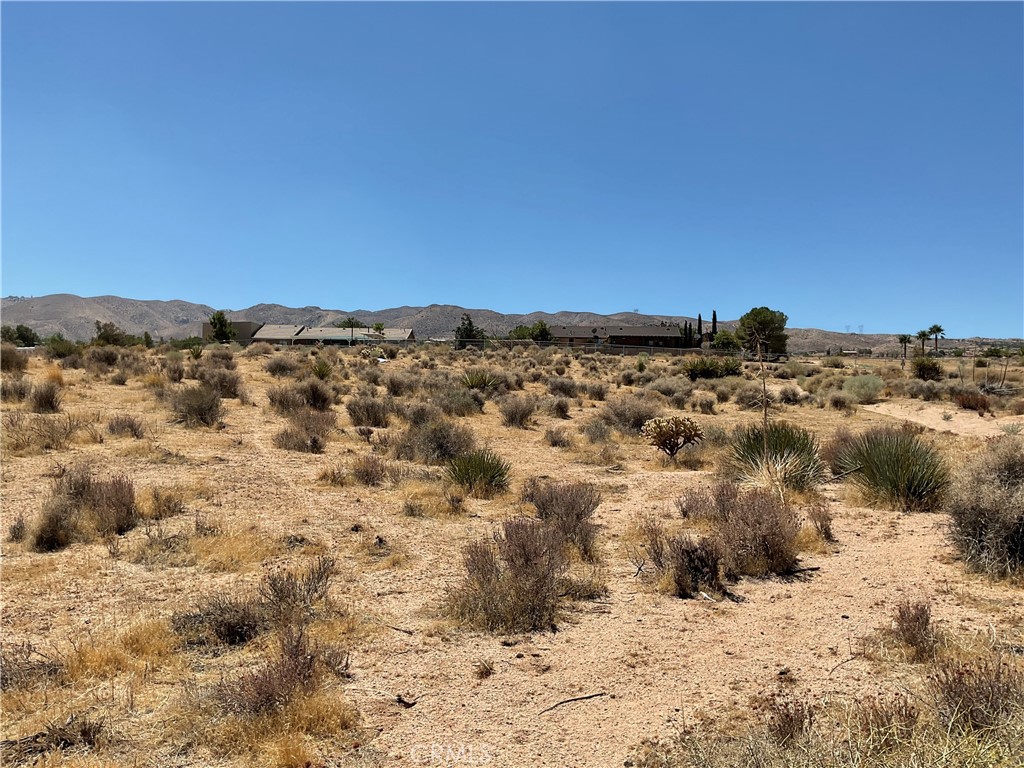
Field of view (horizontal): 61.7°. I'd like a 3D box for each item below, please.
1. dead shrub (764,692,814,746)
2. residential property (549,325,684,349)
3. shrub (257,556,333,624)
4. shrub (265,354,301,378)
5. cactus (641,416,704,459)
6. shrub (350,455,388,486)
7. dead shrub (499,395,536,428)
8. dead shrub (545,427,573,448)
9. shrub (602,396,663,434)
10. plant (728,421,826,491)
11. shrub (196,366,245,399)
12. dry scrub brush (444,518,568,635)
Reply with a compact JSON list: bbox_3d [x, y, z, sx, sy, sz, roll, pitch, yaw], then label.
[{"bbox_3d":[1.083,1.297,3.341,0.185,0.194,0.172,1,3,18],"label":"dead shrub"},{"bbox_3d":[19.554,-8.518,162.000,24.800,4.144,12.000,0,3,7],"label":"residential property"},{"bbox_3d":[-1.243,1.191,4.991,0.438,0.352,0.351,-1,3,-14],"label":"shrub"},{"bbox_3d":[-8.293,-0.674,31.154,1.301,0.788,1.171,-1,3,-15],"label":"shrub"},{"bbox_3d":[2.200,0.732,11.776,0.875,0.573,0.787,1,3,11],"label":"cactus"},{"bbox_3d":[-1.592,0.957,9.595,0.422,0.339,0.380,0,3,-9],"label":"shrub"},{"bbox_3d":[0.099,0.483,15.399,0.660,0.590,0.612,0,3,0],"label":"dead shrub"},{"bbox_3d":[0.702,0.801,12.961,0.421,0.318,0.379,0,3,3],"label":"dead shrub"},{"bbox_3d":[2.115,0.537,15.070,1.051,0.636,0.946,0,3,8],"label":"shrub"},{"bbox_3d":[2.856,0.754,9.243,1.042,0.723,1.020,1,3,17],"label":"plant"},{"bbox_3d":[-8.163,-0.082,24.003,1.303,0.815,1.209,-1,3,-19],"label":"shrub"},{"bbox_3d":[-0.025,1.038,4.806,0.655,0.574,0.574,0,3,0],"label":"dry scrub brush"}]

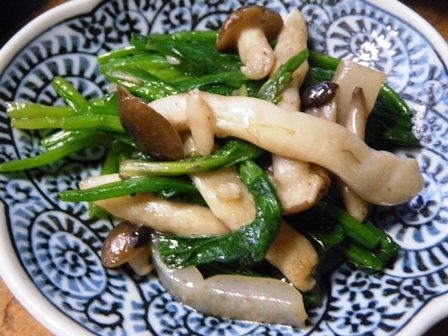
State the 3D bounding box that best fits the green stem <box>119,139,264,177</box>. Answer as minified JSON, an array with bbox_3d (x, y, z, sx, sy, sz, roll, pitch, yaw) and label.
[{"bbox_3d":[-0.011,-0.004,0.219,0.048,0.008,0.009,-9,56,-6],"label":"green stem"}]

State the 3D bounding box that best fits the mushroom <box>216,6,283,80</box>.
[{"bbox_3d":[0.010,-0.048,0.252,0.025,0.025,0.025,-12,46,0],"label":"mushroom"}]

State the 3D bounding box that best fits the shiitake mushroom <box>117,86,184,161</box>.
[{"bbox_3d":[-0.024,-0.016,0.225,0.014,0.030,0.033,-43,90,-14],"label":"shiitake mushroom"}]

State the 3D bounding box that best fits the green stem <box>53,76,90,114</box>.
[{"bbox_3d":[-0.055,-0.026,0.238,0.005,0.005,0.018,-32,61,-20],"label":"green stem"}]

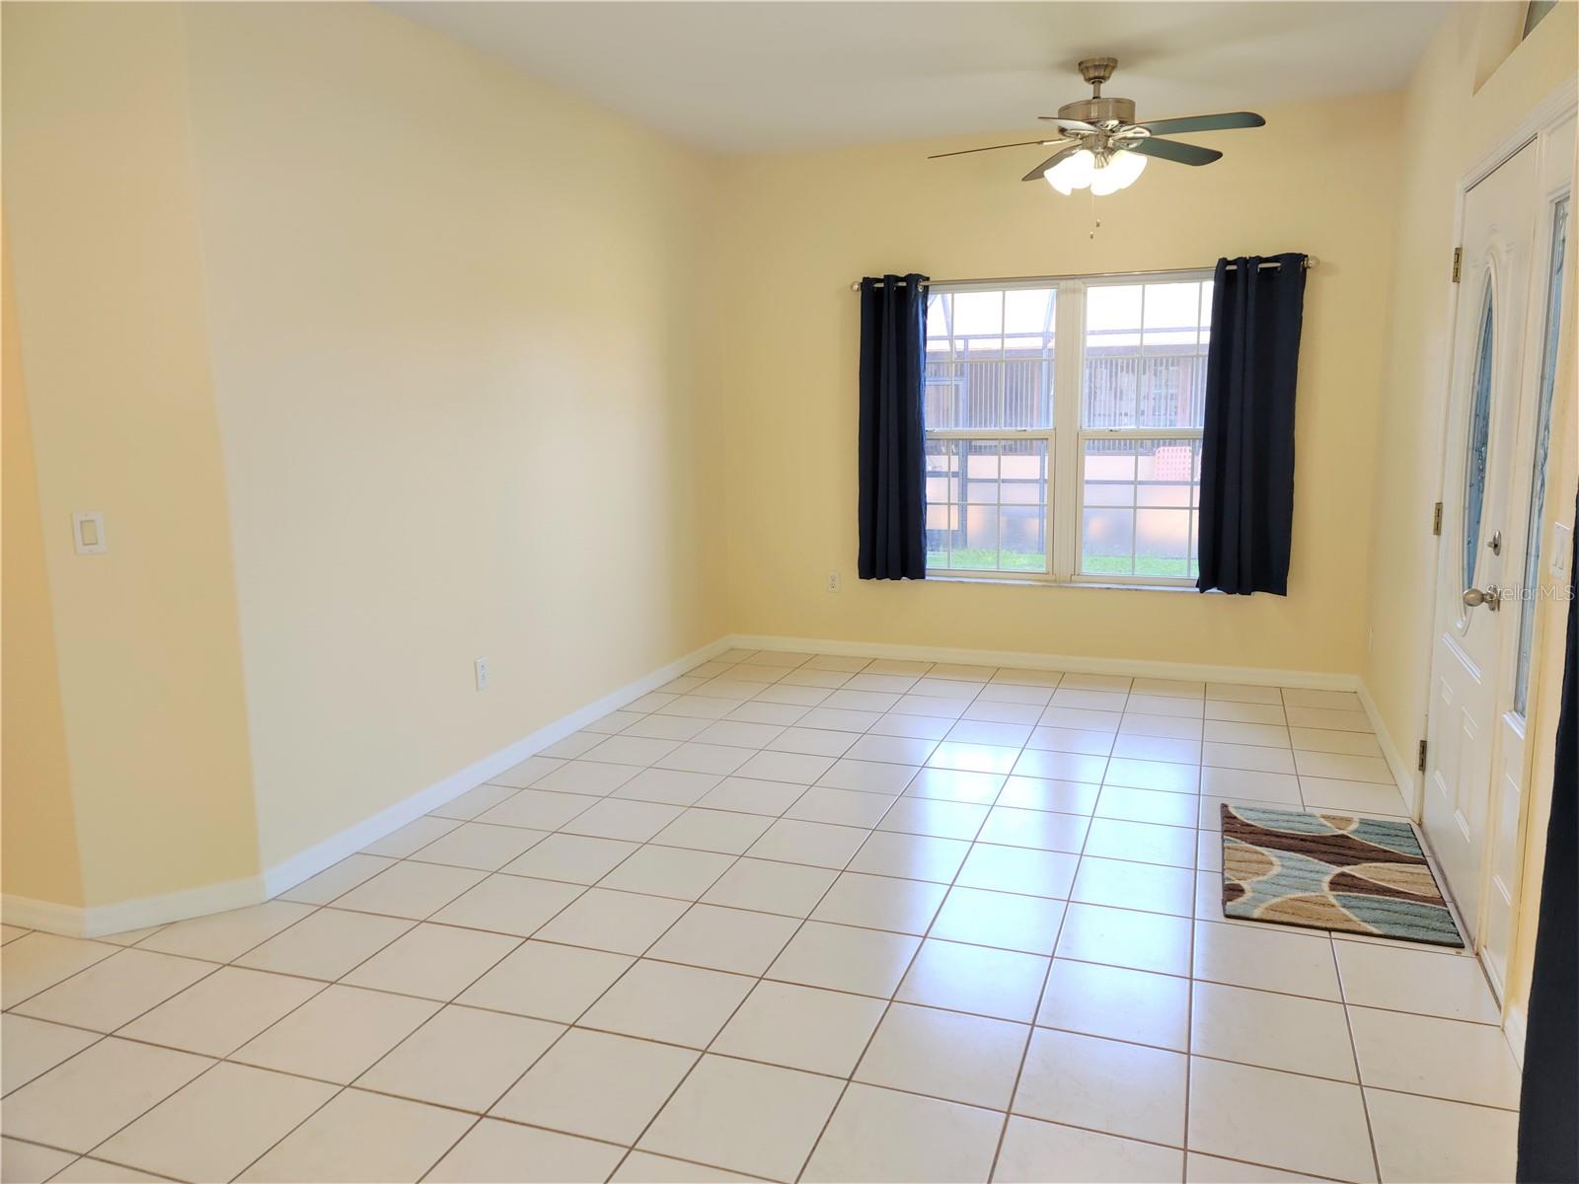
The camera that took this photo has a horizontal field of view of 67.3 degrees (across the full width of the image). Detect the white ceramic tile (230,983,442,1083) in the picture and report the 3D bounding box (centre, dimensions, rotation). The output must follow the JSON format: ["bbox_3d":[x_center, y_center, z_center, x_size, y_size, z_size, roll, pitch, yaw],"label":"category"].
[{"bbox_3d":[-1.034,1.016,2.733,0.336,0.010,0.340,3,10,19],"label":"white ceramic tile"}]

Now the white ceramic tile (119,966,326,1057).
[{"bbox_3d":[-1.347,1.001,2.834,0.336,0.010,0.340,3,10,19],"label":"white ceramic tile"}]

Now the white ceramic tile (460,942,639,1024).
[{"bbox_3d":[-0.607,0.985,3.002,0.334,0.010,0.337,3,11,20],"label":"white ceramic tile"}]

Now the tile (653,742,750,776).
[{"bbox_3d":[-0.331,0.671,4.733,0.334,0.010,0.337,3,11,20],"label":"tile"}]

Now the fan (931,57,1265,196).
[{"bbox_3d":[1.125,-1.763,4.491,1.270,0.491,1.270,3,11,19],"label":"fan"}]

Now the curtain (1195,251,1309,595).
[{"bbox_3d":[2.138,-0.749,5.475,0.389,1.548,0.110,3,11,20],"label":"curtain"}]

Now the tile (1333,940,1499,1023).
[{"bbox_3d":[1.536,0.963,2.929,0.336,0.010,0.340,3,10,19],"label":"tile"}]

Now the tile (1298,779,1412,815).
[{"bbox_3d":[2.020,0.737,4.254,0.334,0.010,0.337,3,11,20],"label":"tile"}]

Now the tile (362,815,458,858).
[{"bbox_3d":[-1.237,0.812,3.914,0.178,0.010,0.340,3,10,19],"label":"tile"}]

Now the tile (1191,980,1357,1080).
[{"bbox_3d":[1.099,1.004,2.713,0.336,0.010,0.340,3,10,19],"label":"tile"}]

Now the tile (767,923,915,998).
[{"bbox_3d":[0.149,0.956,3.086,0.331,0.010,0.333,3,11,19],"label":"tile"}]

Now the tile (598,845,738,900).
[{"bbox_3d":[-0.367,0.851,3.588,0.329,0.010,0.340,3,11,19],"label":"tile"}]

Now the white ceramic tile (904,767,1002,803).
[{"bbox_3d":[0.615,0.719,4.376,0.328,0.010,0.340,3,11,19],"label":"white ceramic tile"}]

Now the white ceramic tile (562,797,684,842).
[{"bbox_3d":[-0.566,0.784,4.062,0.328,0.010,0.340,3,11,19],"label":"white ceramic tile"}]

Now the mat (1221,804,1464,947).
[{"bbox_3d":[1.634,0.837,3.613,0.588,0.015,0.893,3,11,19],"label":"mat"}]

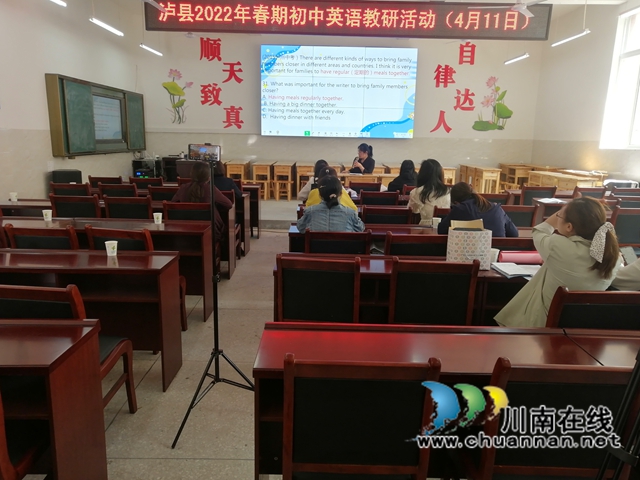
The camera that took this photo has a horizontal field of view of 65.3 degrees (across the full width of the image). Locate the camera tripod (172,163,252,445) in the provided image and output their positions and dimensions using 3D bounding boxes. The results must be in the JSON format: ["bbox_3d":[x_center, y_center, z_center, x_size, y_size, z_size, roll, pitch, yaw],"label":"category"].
[{"bbox_3d":[-0.458,0.276,2.560,0.505,1.400,0.576,1,11,-1],"label":"camera tripod"}]

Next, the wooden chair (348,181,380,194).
[{"bbox_3d":[0.701,-0.475,7.955,0.470,0.905,0.550,1,11,0],"label":"wooden chair"}]

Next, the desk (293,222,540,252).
[{"bbox_3d":[0.944,0.293,4.230,2.400,0.765,0.400,1,11,-1],"label":"desk"}]

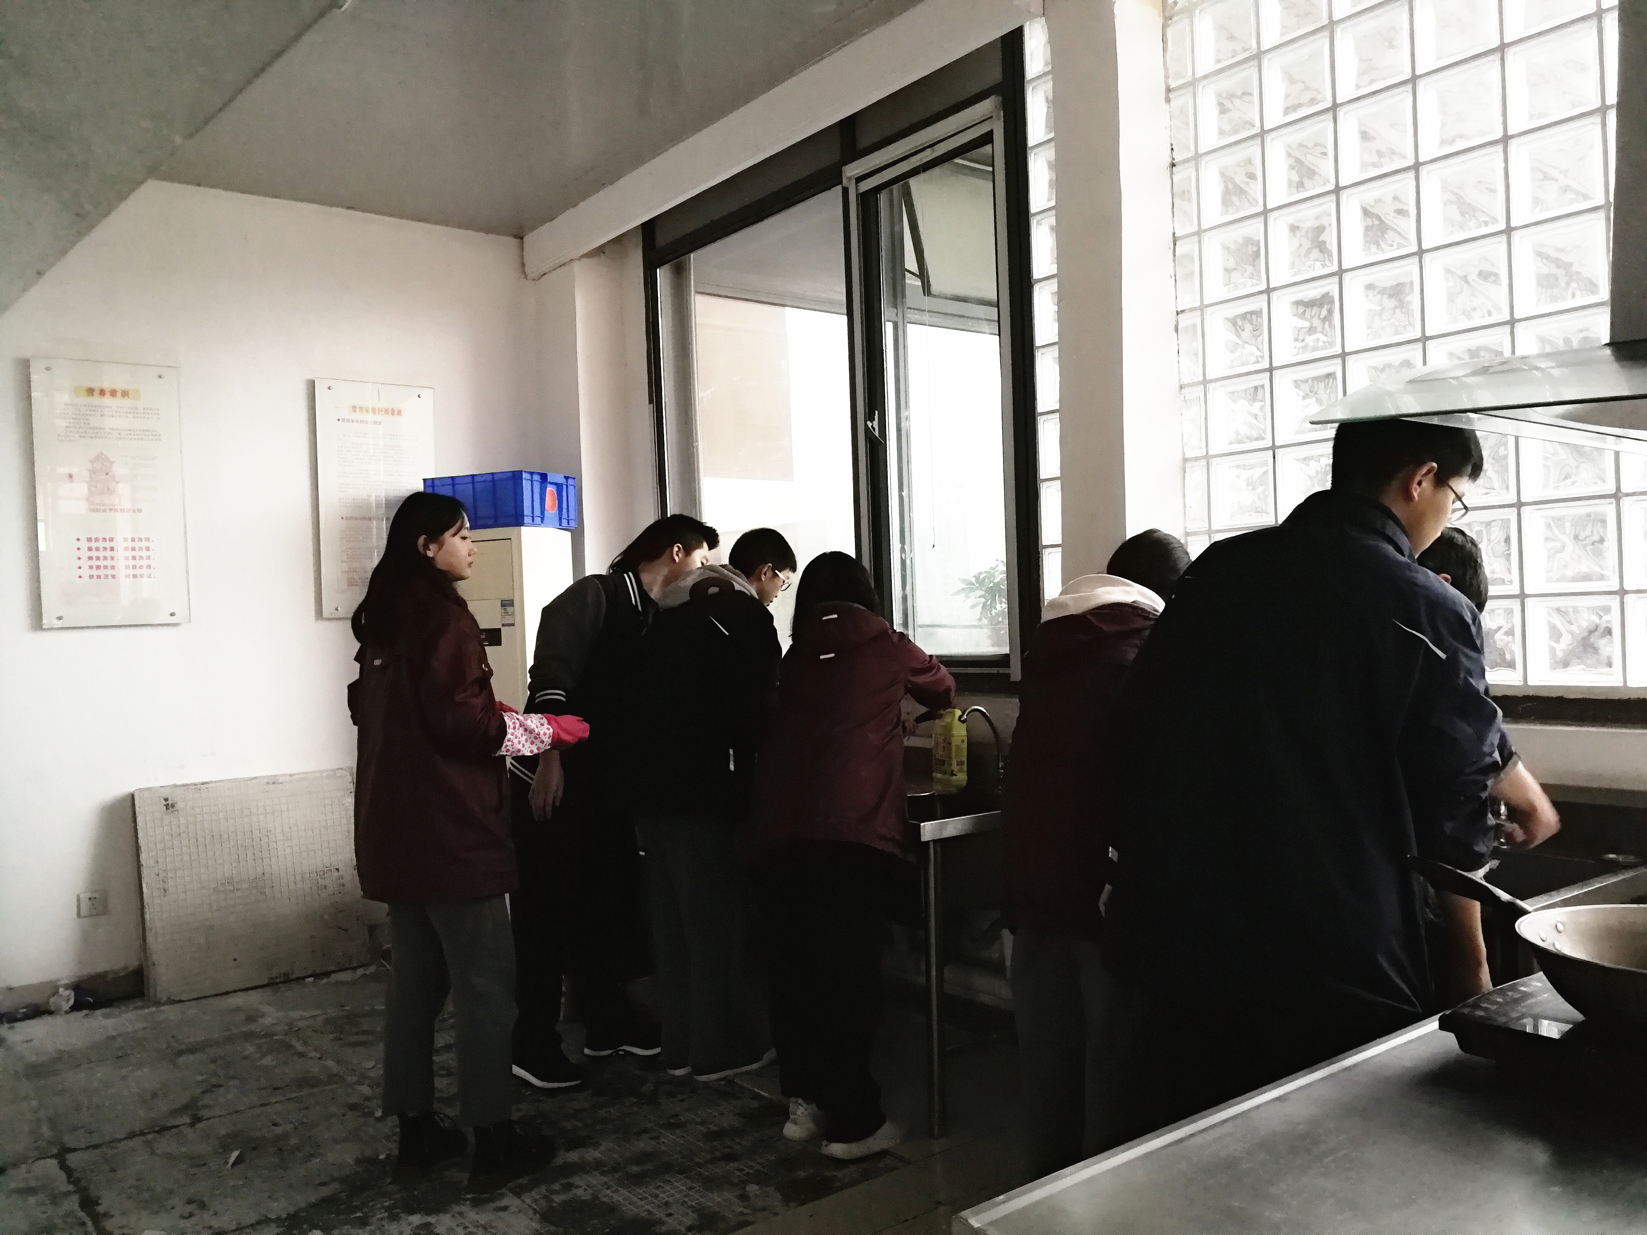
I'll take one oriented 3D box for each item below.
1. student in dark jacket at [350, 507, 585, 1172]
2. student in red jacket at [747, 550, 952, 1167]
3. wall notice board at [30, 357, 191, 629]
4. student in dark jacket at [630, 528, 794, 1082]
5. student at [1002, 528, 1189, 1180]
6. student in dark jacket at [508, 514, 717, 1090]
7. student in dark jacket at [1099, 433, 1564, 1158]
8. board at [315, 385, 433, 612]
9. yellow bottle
[{"bbox_3d":[-0.849,0.511,3.070,0.520,1.630,0.460,-2,0,-30],"label":"student in dark jacket"},{"bbox_3d":[0.072,0.561,3.220,0.470,1.470,0.550,-2,0,40],"label":"student in red jacket"},{"bbox_3d":[-2.543,-0.438,4.594,0.467,0.940,0.030,-2,0,-38],"label":"wall notice board"},{"bbox_3d":[-0.325,0.518,3.770,0.550,1.580,0.460,-2,0,-36],"label":"student in dark jacket"},{"bbox_3d":[0.588,0.544,2.630,0.550,1.470,0.470,-2,0,-40],"label":"student"},{"bbox_3d":[-0.625,0.503,3.780,0.600,1.630,0.500,-2,0,-5],"label":"student in dark jacket"},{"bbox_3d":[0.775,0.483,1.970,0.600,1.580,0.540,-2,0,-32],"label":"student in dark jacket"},{"bbox_3d":[-1.788,-0.472,5.180,0.475,0.940,0.030,-2,0,-38],"label":"board"},{"bbox_3d":[0.372,0.387,3.770,0.075,0.245,0.085,-2,0,-38],"label":"yellow bottle"}]

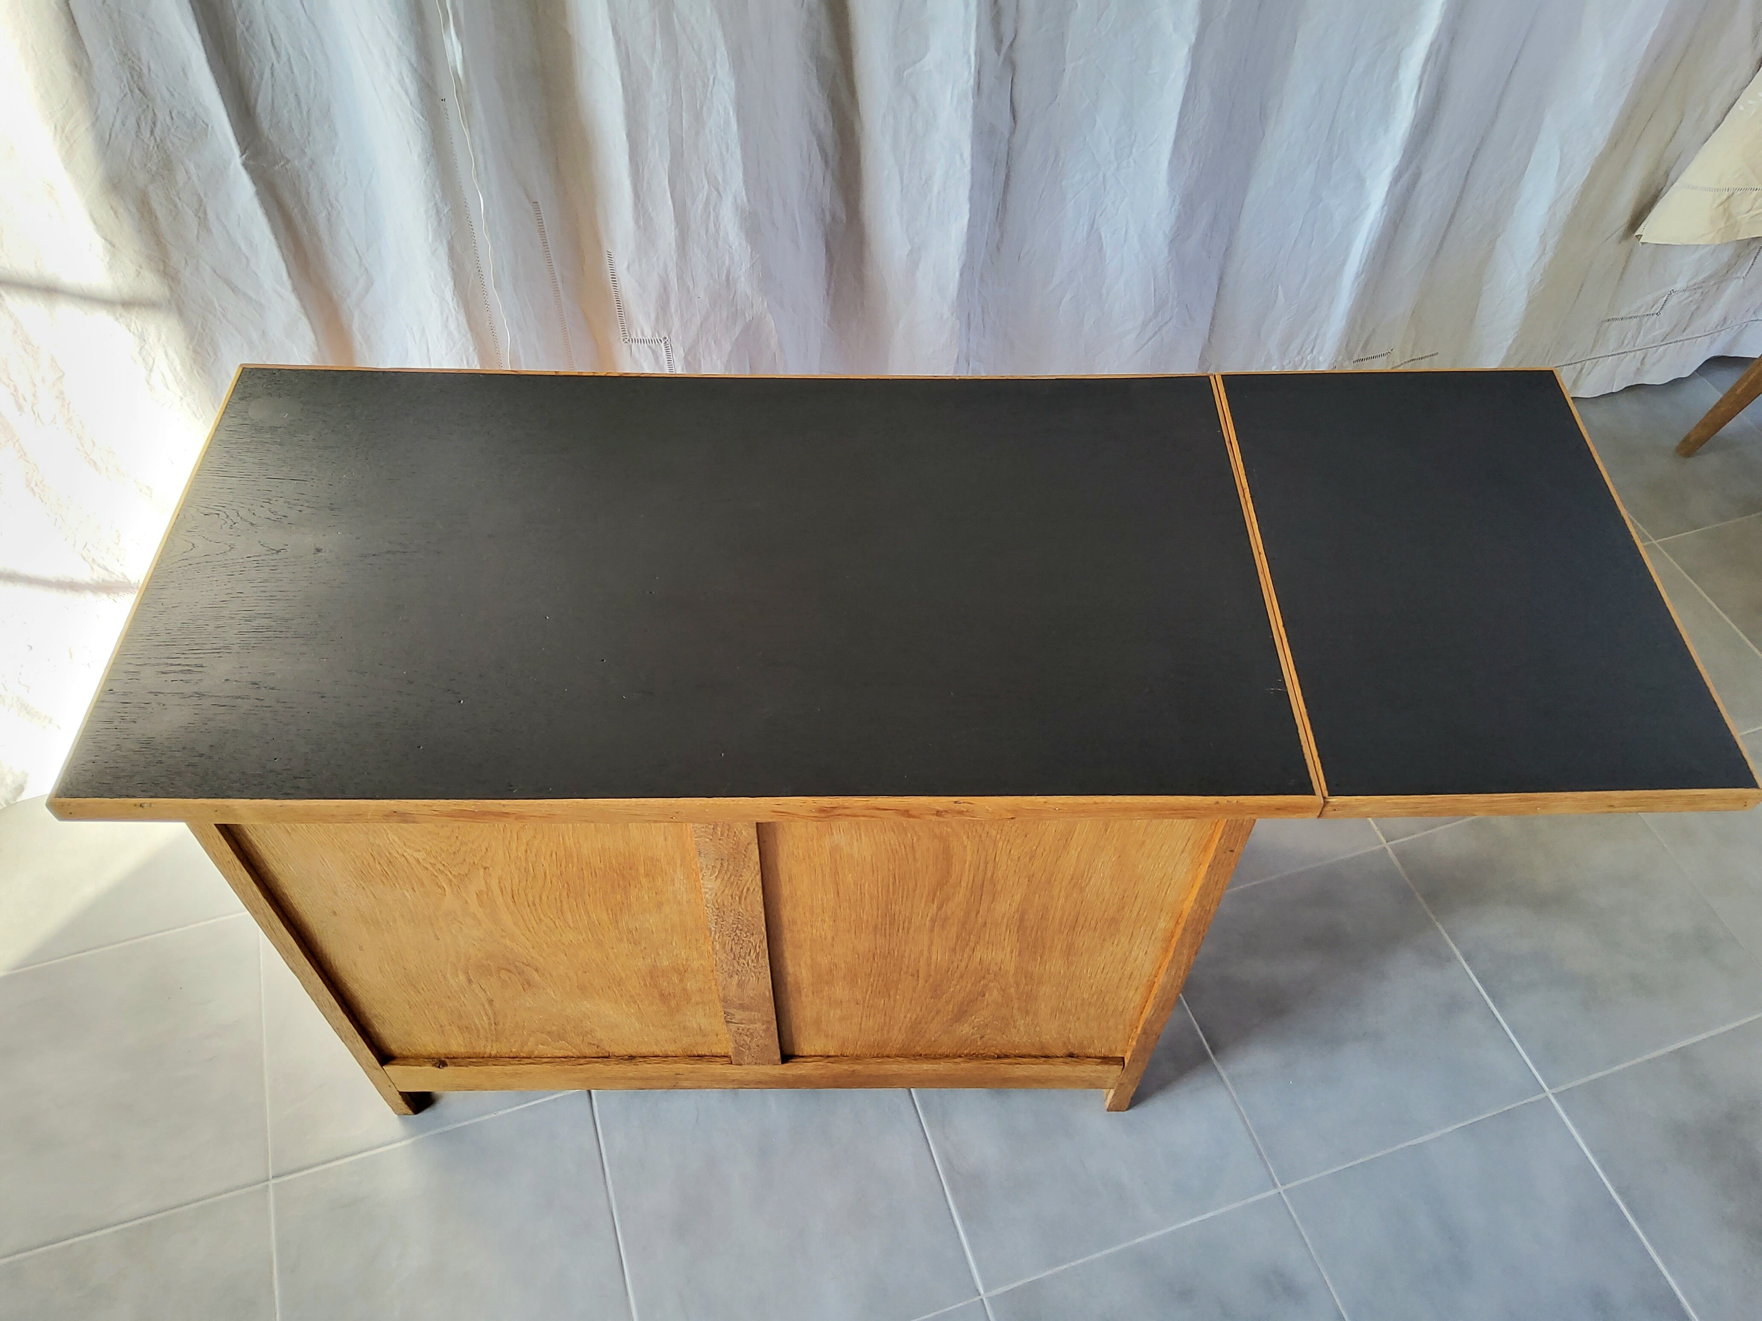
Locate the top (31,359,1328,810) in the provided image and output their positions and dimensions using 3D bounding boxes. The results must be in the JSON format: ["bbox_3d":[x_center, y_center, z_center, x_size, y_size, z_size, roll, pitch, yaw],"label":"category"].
[{"bbox_3d":[-0.163,-0.093,1.302,1.057,0.032,0.545,0,51,-1],"label":"top"}]

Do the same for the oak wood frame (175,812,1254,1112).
[{"bbox_3d":[-0.146,0.153,1.608,0.948,0.740,0.530,0,51,-1],"label":"oak wood frame"}]

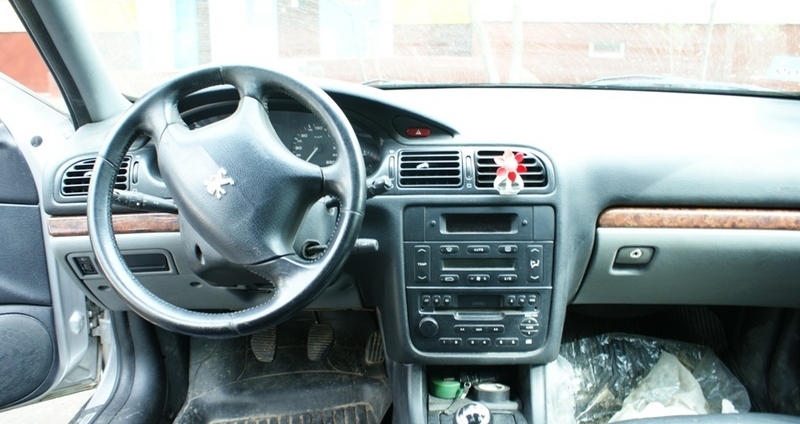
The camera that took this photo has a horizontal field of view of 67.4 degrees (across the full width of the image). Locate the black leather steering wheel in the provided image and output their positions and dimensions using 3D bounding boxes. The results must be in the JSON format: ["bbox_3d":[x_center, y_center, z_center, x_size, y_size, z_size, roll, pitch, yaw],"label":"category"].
[{"bbox_3d":[-0.237,-0.018,0.837,0.377,0.377,0.095,0,-11,0],"label":"black leather steering wheel"}]

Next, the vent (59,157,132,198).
[{"bbox_3d":[-0.484,-0.057,0.955,0.109,0.060,0.030,-1,4,0],"label":"vent"}]

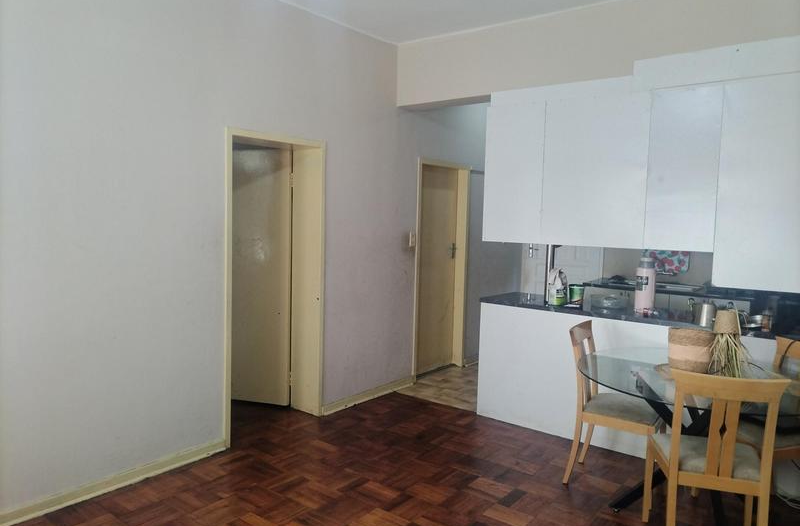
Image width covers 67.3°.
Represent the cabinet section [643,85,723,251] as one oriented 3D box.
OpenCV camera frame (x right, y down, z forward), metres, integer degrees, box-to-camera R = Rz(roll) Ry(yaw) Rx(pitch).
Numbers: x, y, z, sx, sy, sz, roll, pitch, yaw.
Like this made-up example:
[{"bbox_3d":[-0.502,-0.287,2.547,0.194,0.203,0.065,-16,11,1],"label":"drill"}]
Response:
[{"bbox_3d":[1.850,-0.586,3.867,0.418,1.008,0.330,5,5,38],"label":"cabinet section"}]

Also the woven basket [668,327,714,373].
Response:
[{"bbox_3d":[1.579,0.478,3.237,0.235,0.210,0.235,5,5,38],"label":"woven basket"}]

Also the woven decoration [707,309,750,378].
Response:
[{"bbox_3d":[1.702,0.430,3.114,0.210,0.330,0.210,5,5,38],"label":"woven decoration"}]

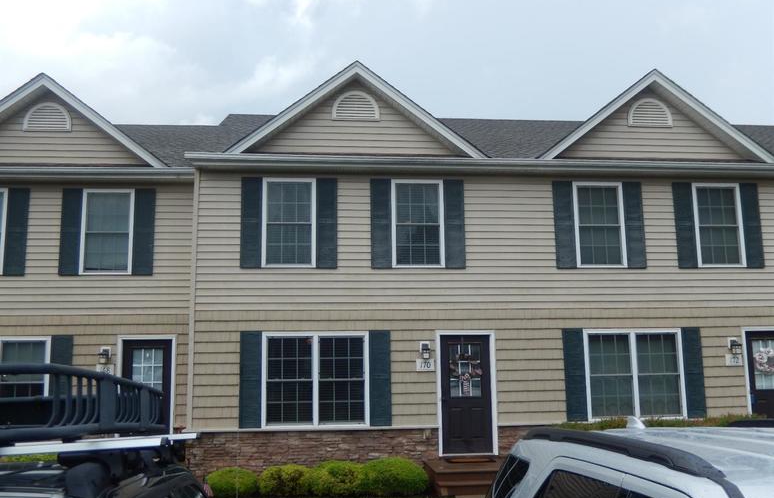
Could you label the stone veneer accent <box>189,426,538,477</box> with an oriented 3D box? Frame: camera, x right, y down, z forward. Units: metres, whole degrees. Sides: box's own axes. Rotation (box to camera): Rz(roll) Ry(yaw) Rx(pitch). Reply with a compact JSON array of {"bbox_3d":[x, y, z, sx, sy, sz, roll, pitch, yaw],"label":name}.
[{"bbox_3d":[-0.360,3.449,12.076,5.950,0.780,0.150,0,-9,-6],"label":"stone veneer accent"}]

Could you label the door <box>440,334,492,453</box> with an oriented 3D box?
[{"bbox_3d":[1.394,2.535,12.518,0.890,2.040,0.060,0,-9,-6],"label":"door"}]

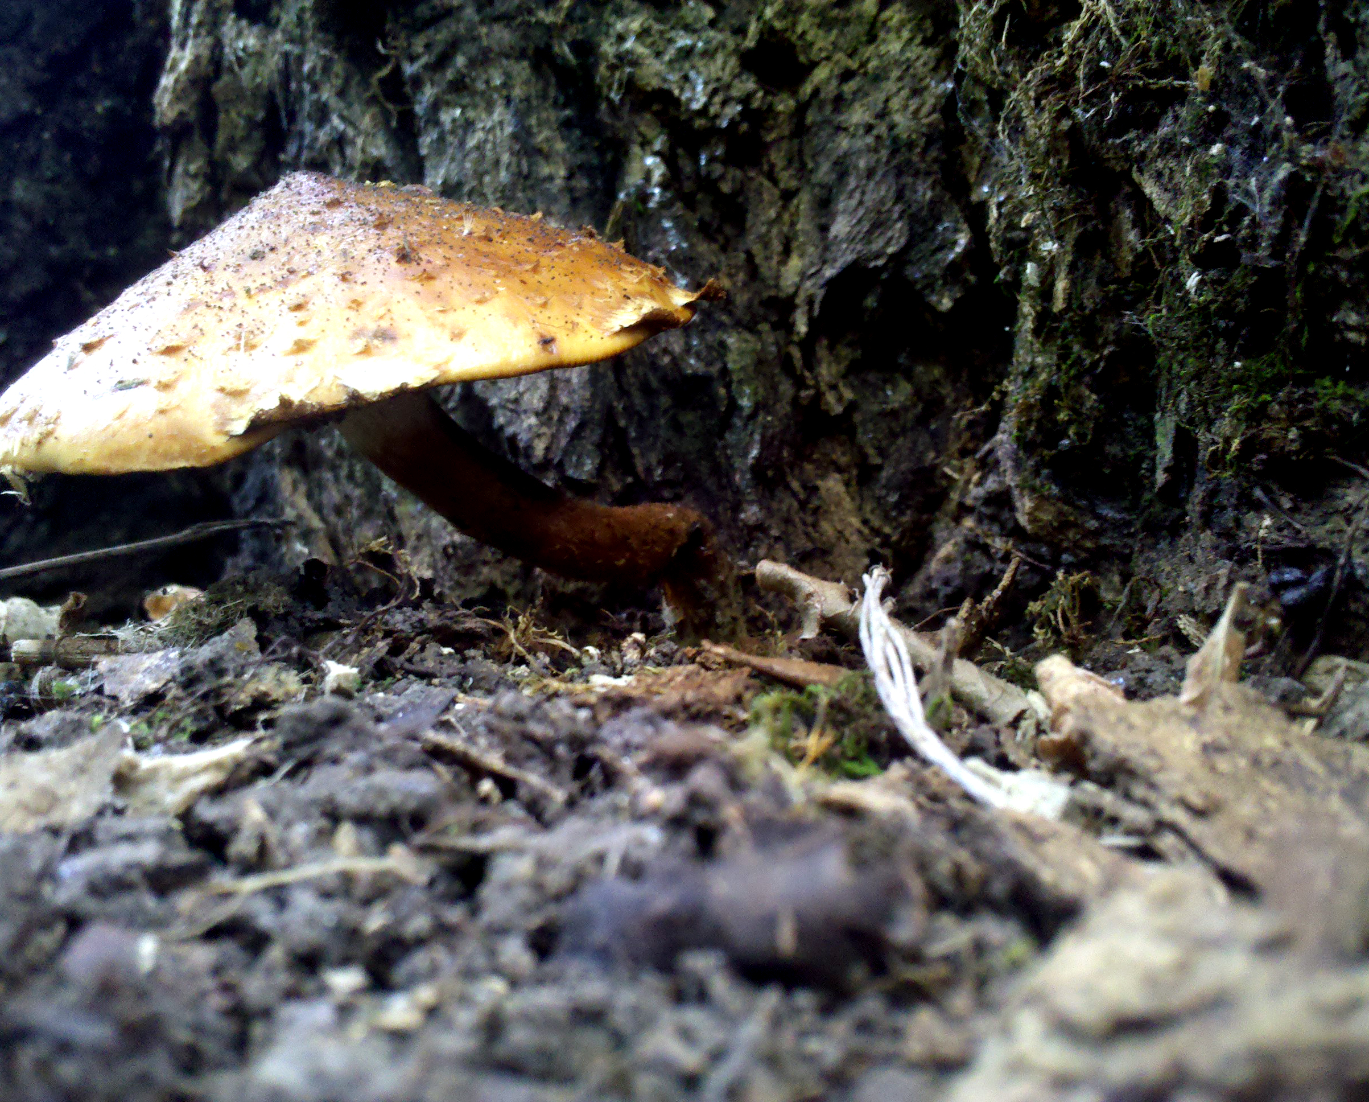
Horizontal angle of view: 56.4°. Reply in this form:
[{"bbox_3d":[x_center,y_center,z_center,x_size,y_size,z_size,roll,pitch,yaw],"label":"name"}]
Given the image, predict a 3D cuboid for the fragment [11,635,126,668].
[{"bbox_3d":[-0.098,0.016,0.205,0.018,0.004,0.004,-1,5,-16],"label":"fragment"}]

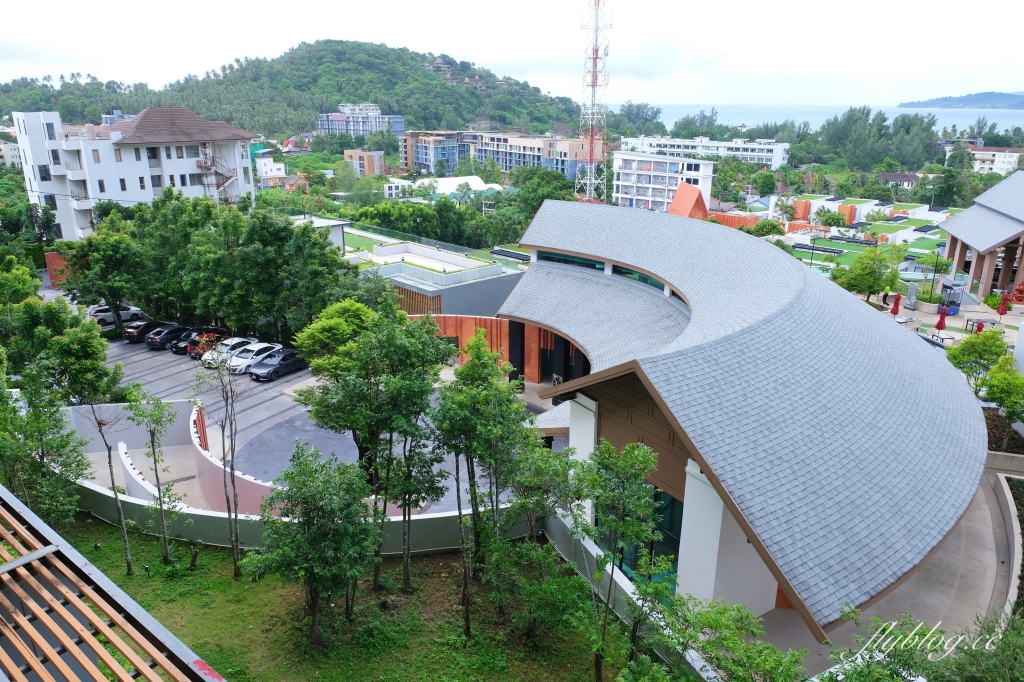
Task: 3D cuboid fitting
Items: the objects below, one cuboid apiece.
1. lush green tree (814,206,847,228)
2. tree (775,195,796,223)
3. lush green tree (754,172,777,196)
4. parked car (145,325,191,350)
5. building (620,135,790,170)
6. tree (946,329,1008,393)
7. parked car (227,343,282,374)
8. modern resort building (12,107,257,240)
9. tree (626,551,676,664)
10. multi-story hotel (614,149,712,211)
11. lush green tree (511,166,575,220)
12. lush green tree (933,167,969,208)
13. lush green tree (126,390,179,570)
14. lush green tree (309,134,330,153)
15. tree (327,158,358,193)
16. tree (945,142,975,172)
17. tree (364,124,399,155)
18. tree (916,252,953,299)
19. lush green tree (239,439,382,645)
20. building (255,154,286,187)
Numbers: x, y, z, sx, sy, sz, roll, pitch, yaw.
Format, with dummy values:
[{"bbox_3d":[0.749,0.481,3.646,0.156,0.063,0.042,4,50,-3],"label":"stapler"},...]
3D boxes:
[{"bbox_3d":[45.015,-17.447,96.447,4.520,3.100,4.520,0,19,0],"label":"lush green tree"},{"bbox_3d":[40.113,-19.342,100.453,2.940,4.380,2.940,0,19,0],"label":"tree"},{"bbox_3d":[72.582,-44.435,195.000,5.640,7.290,5.360,7,20,19],"label":"lush green tree"},{"bbox_3d":[-27.628,-0.501,56.105,1.780,1.460,4.500,12,22,30],"label":"parked car"},{"bbox_3d":[77.038,-74.817,275.569,62.000,13.000,14.000,11,22,29],"label":"building"},{"bbox_3d":[25.992,1.261,38.103,3.460,4.010,3.460,0,19,0],"label":"tree"},{"bbox_3d":[-20.265,1.221,53.870,1.730,1.480,4.200,12,22,30],"label":"parked car"},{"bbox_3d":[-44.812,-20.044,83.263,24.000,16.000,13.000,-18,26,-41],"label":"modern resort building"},{"bbox_3d":[5.058,10.420,26.459,2.000,5.300,2.000,0,19,0],"label":"tree"},{"bbox_3d":[36.953,-38.752,167.250,25.420,13.500,6.500,18,26,41],"label":"multi-story hotel"},{"bbox_3d":[5.318,-23.912,119.654,11.500,13.000,11.500,0,19,0],"label":"lush green tree"},{"bbox_3d":[79.451,-27.775,123.643,6.520,7.470,6.520,0,19,0],"label":"lush green tree"},{"bbox_3d":[-16.351,6.533,31.584,2.200,8.900,2.200,0,19,0],"label":"lush green tree"},{"bbox_3d":[-112.544,-115.768,400.000,11.880,10.150,11.280,-5,20,-14],"label":"lush green tree"},{"bbox_3d":[-57.116,-56.096,232.000,9.580,11.620,9.100,-4,20,-13],"label":"tree"},{"bbox_3d":[196.952,-80.232,300.000,10.770,13.630,10.230,12,23,30],"label":"tree"},{"bbox_3d":[-58.829,-90.856,310.000,16.350,14.540,15.540,0,19,0],"label":"tree"},{"bbox_3d":[34.961,-5.420,56.467,2.730,3.900,2.900,12,22,30],"label":"tree"},{"bbox_3d":[-7.359,7.715,25.299,4.970,8.670,4.970,0,19,0],"label":"lush green tree"},{"bbox_3d":[-81.387,-58.022,228.093,8.600,11.000,8.000,-12,23,-32],"label":"building"}]

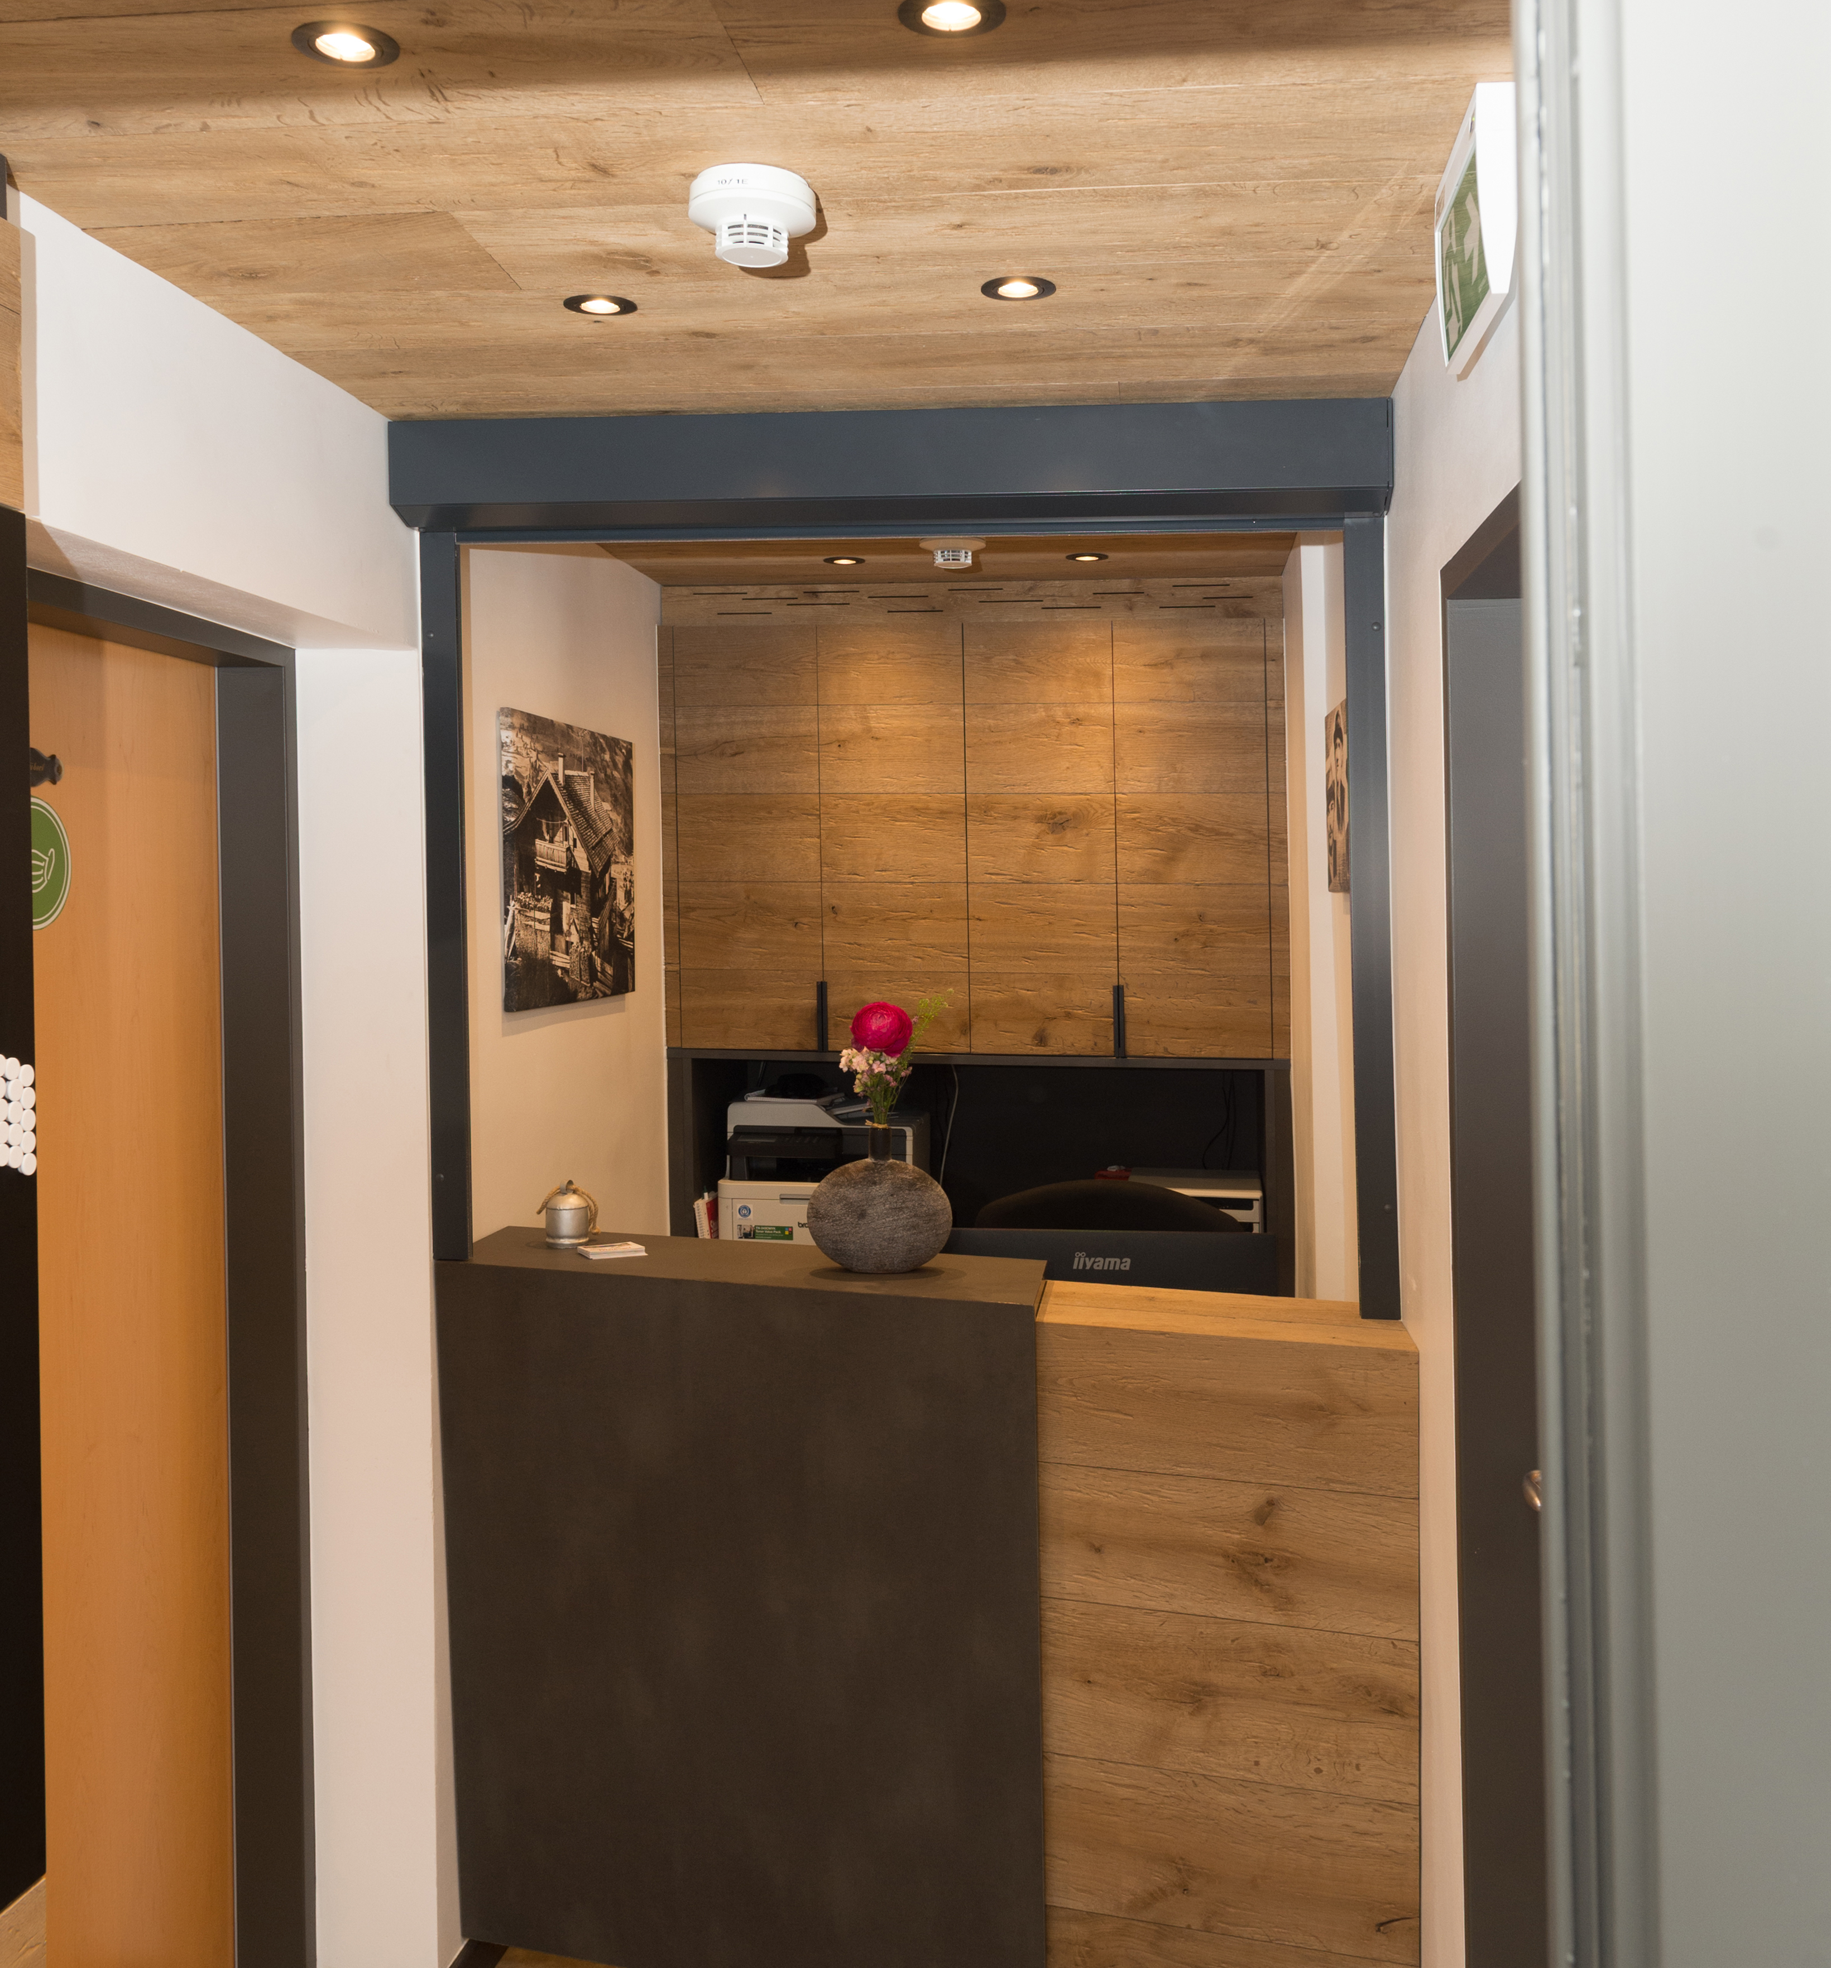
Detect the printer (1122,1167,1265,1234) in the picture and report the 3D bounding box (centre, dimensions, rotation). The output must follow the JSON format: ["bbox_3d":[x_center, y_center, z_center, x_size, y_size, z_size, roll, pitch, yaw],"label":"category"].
[{"bbox_3d":[0.605,0.538,3.952,0.285,0.250,0.350,0,2,9],"label":"printer"}]

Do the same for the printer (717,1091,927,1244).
[{"bbox_3d":[-0.183,0.458,4.122,0.410,0.410,0.440,0,2,9],"label":"printer"}]

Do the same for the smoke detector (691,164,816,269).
[{"bbox_3d":[-0.153,-0.715,1.723,0.118,0.064,0.118,0,2,0],"label":"smoke detector"}]

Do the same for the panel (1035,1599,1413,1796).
[{"bbox_3d":[0.423,0.963,2.480,0.500,0.218,0.030,0,2,17],"label":"panel"}]

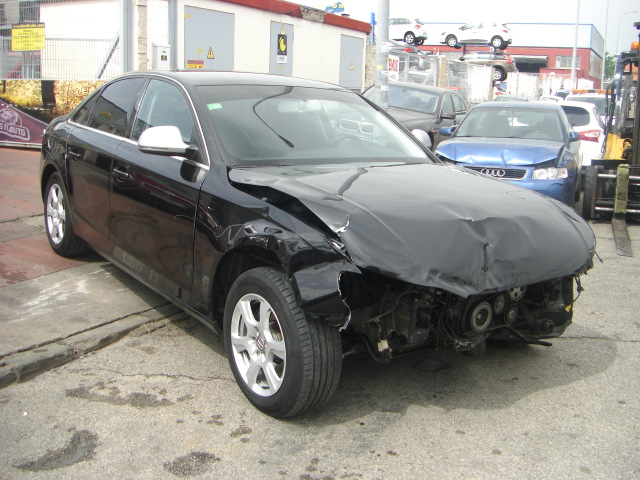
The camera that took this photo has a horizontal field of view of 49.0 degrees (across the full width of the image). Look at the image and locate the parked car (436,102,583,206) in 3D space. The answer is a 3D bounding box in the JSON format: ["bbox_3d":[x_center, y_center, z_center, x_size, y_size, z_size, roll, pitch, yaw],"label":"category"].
[{"bbox_3d":[2.701,-1.220,9.892,1.760,1.420,4.120,6,12,20],"label":"parked car"}]

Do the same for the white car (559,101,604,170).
[{"bbox_3d":[4.982,-2.322,15.224,1.800,1.520,4.300,5,12,16],"label":"white car"}]

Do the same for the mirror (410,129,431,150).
[{"bbox_3d":[0.624,-0.634,4.481,0.250,0.160,0.140,-5,15,-36],"label":"mirror"}]

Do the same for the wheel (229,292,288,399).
[{"bbox_3d":[-0.190,0.424,2.898,0.190,0.440,0.440,-5,15,-36],"label":"wheel"}]

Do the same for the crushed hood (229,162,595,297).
[{"bbox_3d":[0.467,-0.109,3.298,1.470,0.370,1.140,-5,15,-36],"label":"crushed hood"}]

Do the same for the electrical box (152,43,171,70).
[{"bbox_3d":[-3.091,-3.499,13.800,0.320,0.660,0.200,-9,15,-43],"label":"electrical box"}]

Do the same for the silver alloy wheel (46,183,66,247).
[{"bbox_3d":[-1.838,-0.184,5.088,0.190,0.440,0.440,-5,15,-36],"label":"silver alloy wheel"}]

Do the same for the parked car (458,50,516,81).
[{"bbox_3d":[8.685,-9.507,38.500,4.500,1.620,1.820,8,13,28],"label":"parked car"}]

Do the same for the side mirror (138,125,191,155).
[{"bbox_3d":[-0.786,-0.486,3.455,0.250,0.160,0.140,-5,15,-36],"label":"side mirror"}]

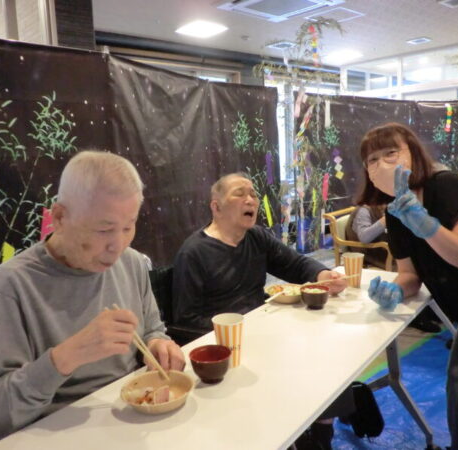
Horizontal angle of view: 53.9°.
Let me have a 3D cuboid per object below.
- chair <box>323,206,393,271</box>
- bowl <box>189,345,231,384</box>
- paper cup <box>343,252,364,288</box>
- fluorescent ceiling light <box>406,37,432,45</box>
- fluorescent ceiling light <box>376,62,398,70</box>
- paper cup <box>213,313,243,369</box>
[{"bbox_3d":[1.044,0.295,3.246,0.570,0.790,0.570,5,12,38],"label":"chair"},{"bbox_3d":[-0.042,0.347,1.106,0.101,0.064,0.101,-2,9,0],"label":"bowl"},{"bbox_3d":[0.492,0.183,1.787,0.084,0.125,0.084,-2,9,0],"label":"paper cup"},{"bbox_3d":[2.675,-2.583,6.328,0.250,0.050,0.250,-10,12,-40],"label":"fluorescent ceiling light"},{"bbox_3d":[2.969,-2.901,8.209,0.420,0.060,0.420,-10,12,-40],"label":"fluorescent ceiling light"},{"bbox_3d":[0.000,0.304,1.179,0.084,0.123,0.084,-2,9,0],"label":"paper cup"}]

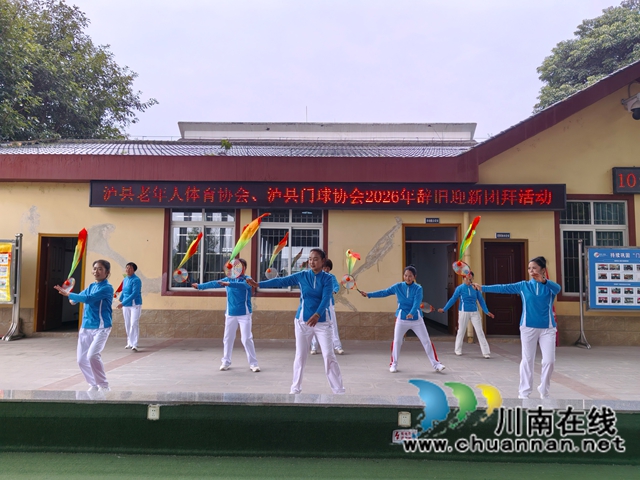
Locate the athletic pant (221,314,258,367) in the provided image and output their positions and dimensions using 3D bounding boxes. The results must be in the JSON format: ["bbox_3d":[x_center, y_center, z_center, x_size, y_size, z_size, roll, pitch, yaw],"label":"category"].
[{"bbox_3d":[-1.160,1.433,7.271,0.481,0.759,0.320,0,-4,10],"label":"athletic pant"}]

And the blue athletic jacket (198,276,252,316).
[{"bbox_3d":[-1.359,0.807,7.235,0.687,0.575,0.400,0,-4,14],"label":"blue athletic jacket"}]

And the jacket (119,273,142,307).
[{"bbox_3d":[-3.509,0.916,9.243,0.440,0.620,0.360,-2,-5,36],"label":"jacket"}]

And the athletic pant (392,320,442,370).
[{"bbox_3d":[1.424,1.511,7.381,0.708,0.762,0.340,0,-4,2],"label":"athletic pant"}]

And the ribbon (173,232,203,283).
[{"bbox_3d":[-1.829,0.244,6.900,0.328,0.678,0.200,0,-4,10],"label":"ribbon"}]

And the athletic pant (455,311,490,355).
[{"bbox_3d":[2.685,1.606,8.813,0.559,0.795,0.340,1,-4,0],"label":"athletic pant"}]

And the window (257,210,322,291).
[{"bbox_3d":[-0.632,0.156,10.817,1.394,1.924,0.120,1,-4,1],"label":"window"}]

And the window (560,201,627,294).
[{"bbox_3d":[5.798,0.165,10.581,1.308,2.013,0.120,1,-4,1],"label":"window"}]

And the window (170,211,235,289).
[{"bbox_3d":[-2.532,0.143,10.857,1.350,1.904,0.120,1,-4,1],"label":"window"}]

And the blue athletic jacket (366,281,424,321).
[{"bbox_3d":[1.097,0.885,7.375,0.799,0.588,0.360,0,-4,3],"label":"blue athletic jacket"}]

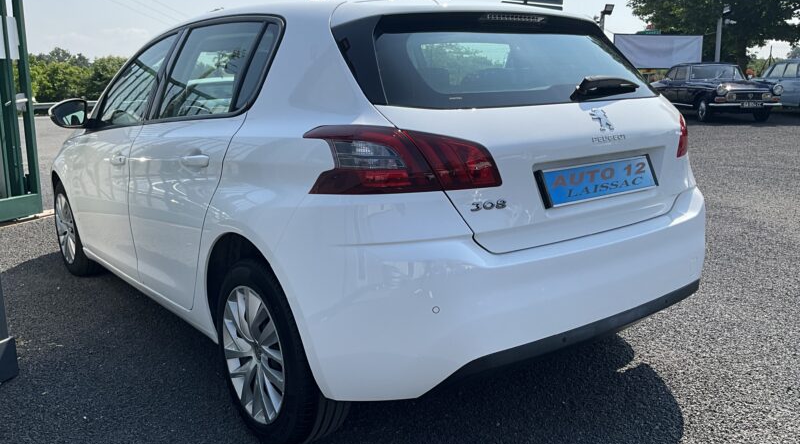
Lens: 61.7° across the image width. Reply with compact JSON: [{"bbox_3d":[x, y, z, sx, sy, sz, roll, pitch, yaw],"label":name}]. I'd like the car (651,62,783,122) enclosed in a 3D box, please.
[{"bbox_3d":[7.764,-3.309,16.836,1.620,1.450,4.440,-1,12,2],"label":"car"}]

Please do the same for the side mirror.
[{"bbox_3d":[-1.690,-0.557,3.432,0.235,0.165,0.170,-10,15,-36],"label":"side mirror"}]

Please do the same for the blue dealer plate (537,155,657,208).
[{"bbox_3d":[0.600,-0.129,2.006,0.545,0.115,0.020,-10,-7,-36],"label":"blue dealer plate"}]

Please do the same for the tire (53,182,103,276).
[{"bbox_3d":[-1.991,0.029,4.189,0.210,0.632,0.632,-10,15,-36],"label":"tire"}]

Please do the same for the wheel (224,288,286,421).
[{"bbox_3d":[-0.409,0.405,2.135,0.160,0.438,0.438,-10,15,-36],"label":"wheel"}]

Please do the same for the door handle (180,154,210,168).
[{"bbox_3d":[-0.665,-0.196,2.186,0.050,0.042,0.230,-10,15,-36],"label":"door handle"}]

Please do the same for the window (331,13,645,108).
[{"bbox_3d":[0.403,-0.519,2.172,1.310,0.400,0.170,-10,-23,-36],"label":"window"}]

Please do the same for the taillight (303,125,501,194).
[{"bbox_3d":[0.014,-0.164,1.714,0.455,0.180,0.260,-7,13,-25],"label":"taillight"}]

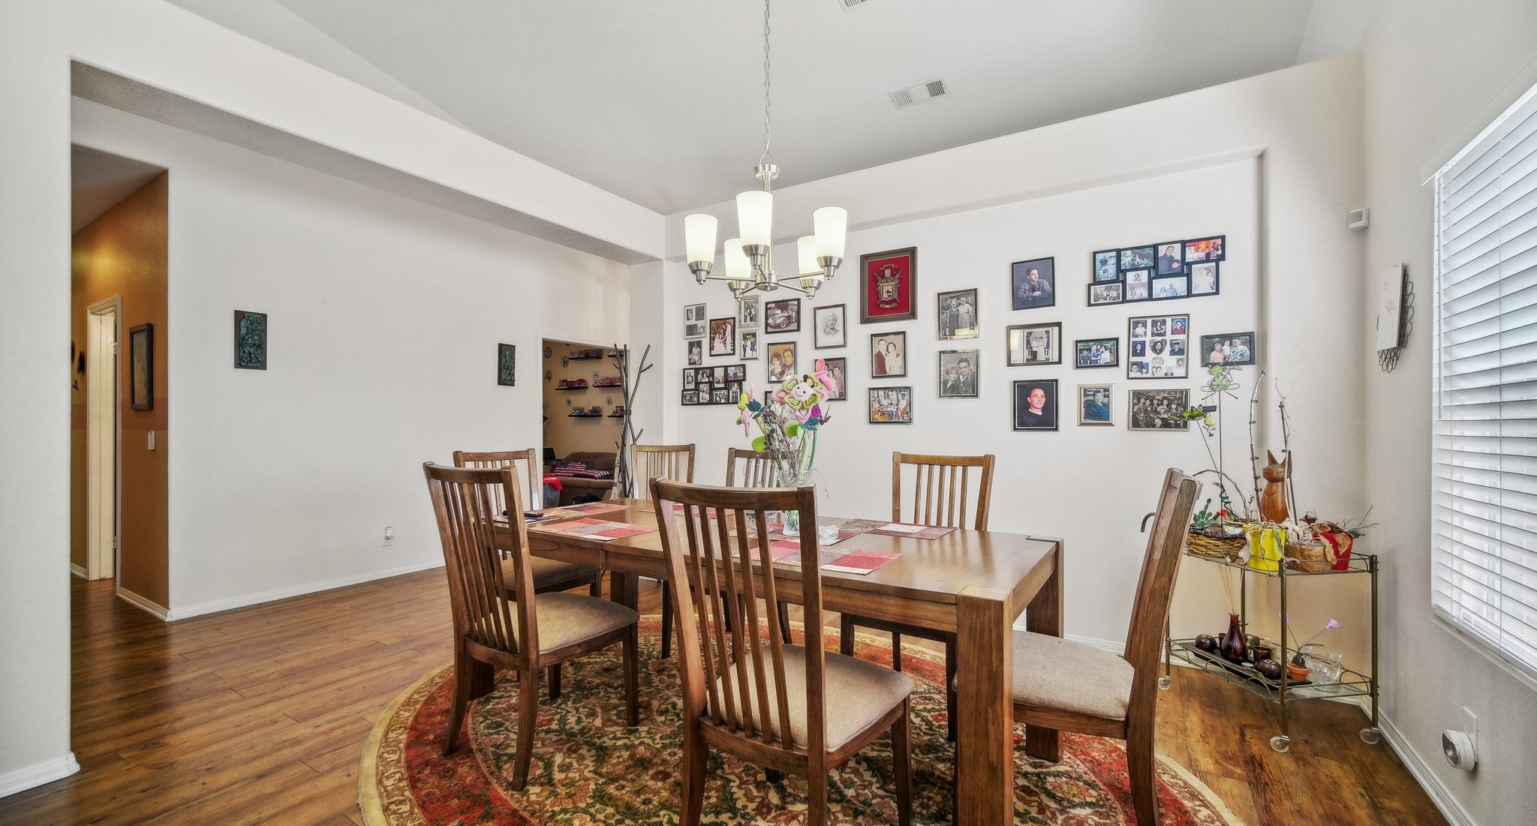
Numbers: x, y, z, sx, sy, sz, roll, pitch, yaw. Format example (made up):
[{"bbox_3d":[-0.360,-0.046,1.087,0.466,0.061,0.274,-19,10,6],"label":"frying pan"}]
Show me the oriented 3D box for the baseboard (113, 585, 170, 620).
[{"bbox_3d":[-3.959,1.186,3.776,0.987,0.083,0.015,0,-1,32],"label":"baseboard"}]

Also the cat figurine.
[{"bbox_3d":[2.114,0.333,2.490,0.095,0.350,0.090,0,-1,-26],"label":"cat figurine"}]

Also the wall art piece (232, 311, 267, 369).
[{"bbox_3d":[-3.375,-0.468,3.893,0.030,0.367,0.167,0,0,32],"label":"wall art piece"}]

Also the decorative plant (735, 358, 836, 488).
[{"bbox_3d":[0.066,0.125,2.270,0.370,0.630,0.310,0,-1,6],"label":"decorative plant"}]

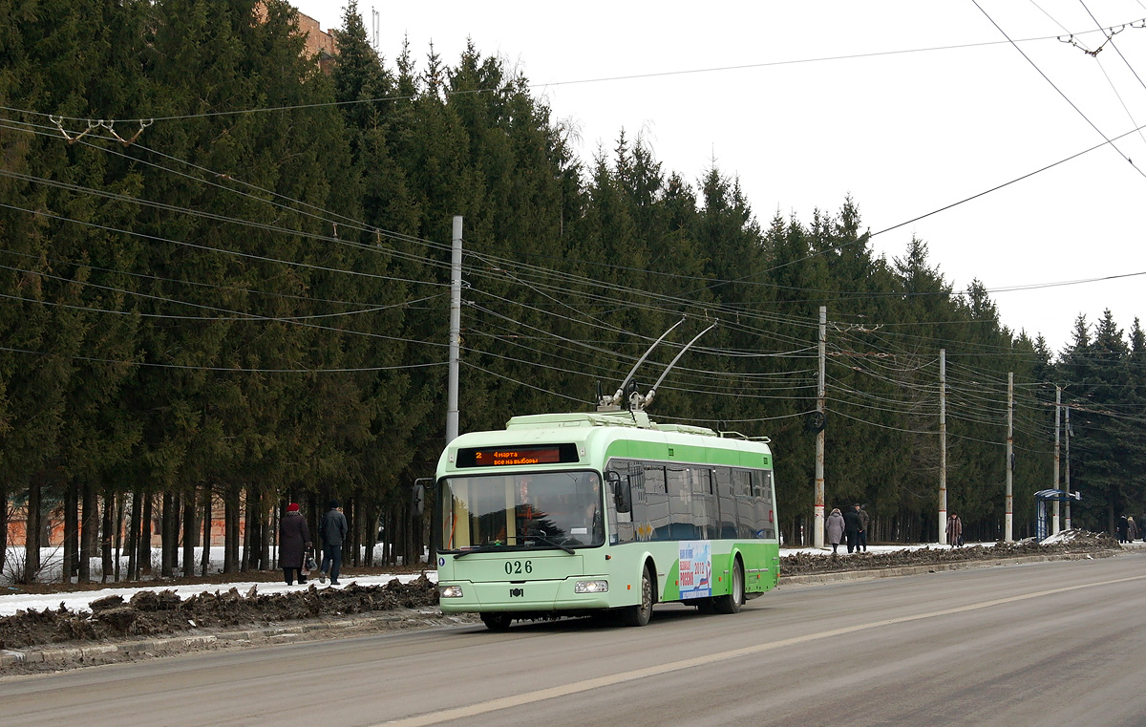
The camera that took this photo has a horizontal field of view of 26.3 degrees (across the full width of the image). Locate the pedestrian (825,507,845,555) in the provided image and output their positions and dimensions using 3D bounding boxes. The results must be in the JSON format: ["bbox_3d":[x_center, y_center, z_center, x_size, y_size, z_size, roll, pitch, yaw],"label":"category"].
[{"bbox_3d":[9.218,5.883,86.000,0.620,1.620,0.450,-1,-4,12],"label":"pedestrian"}]

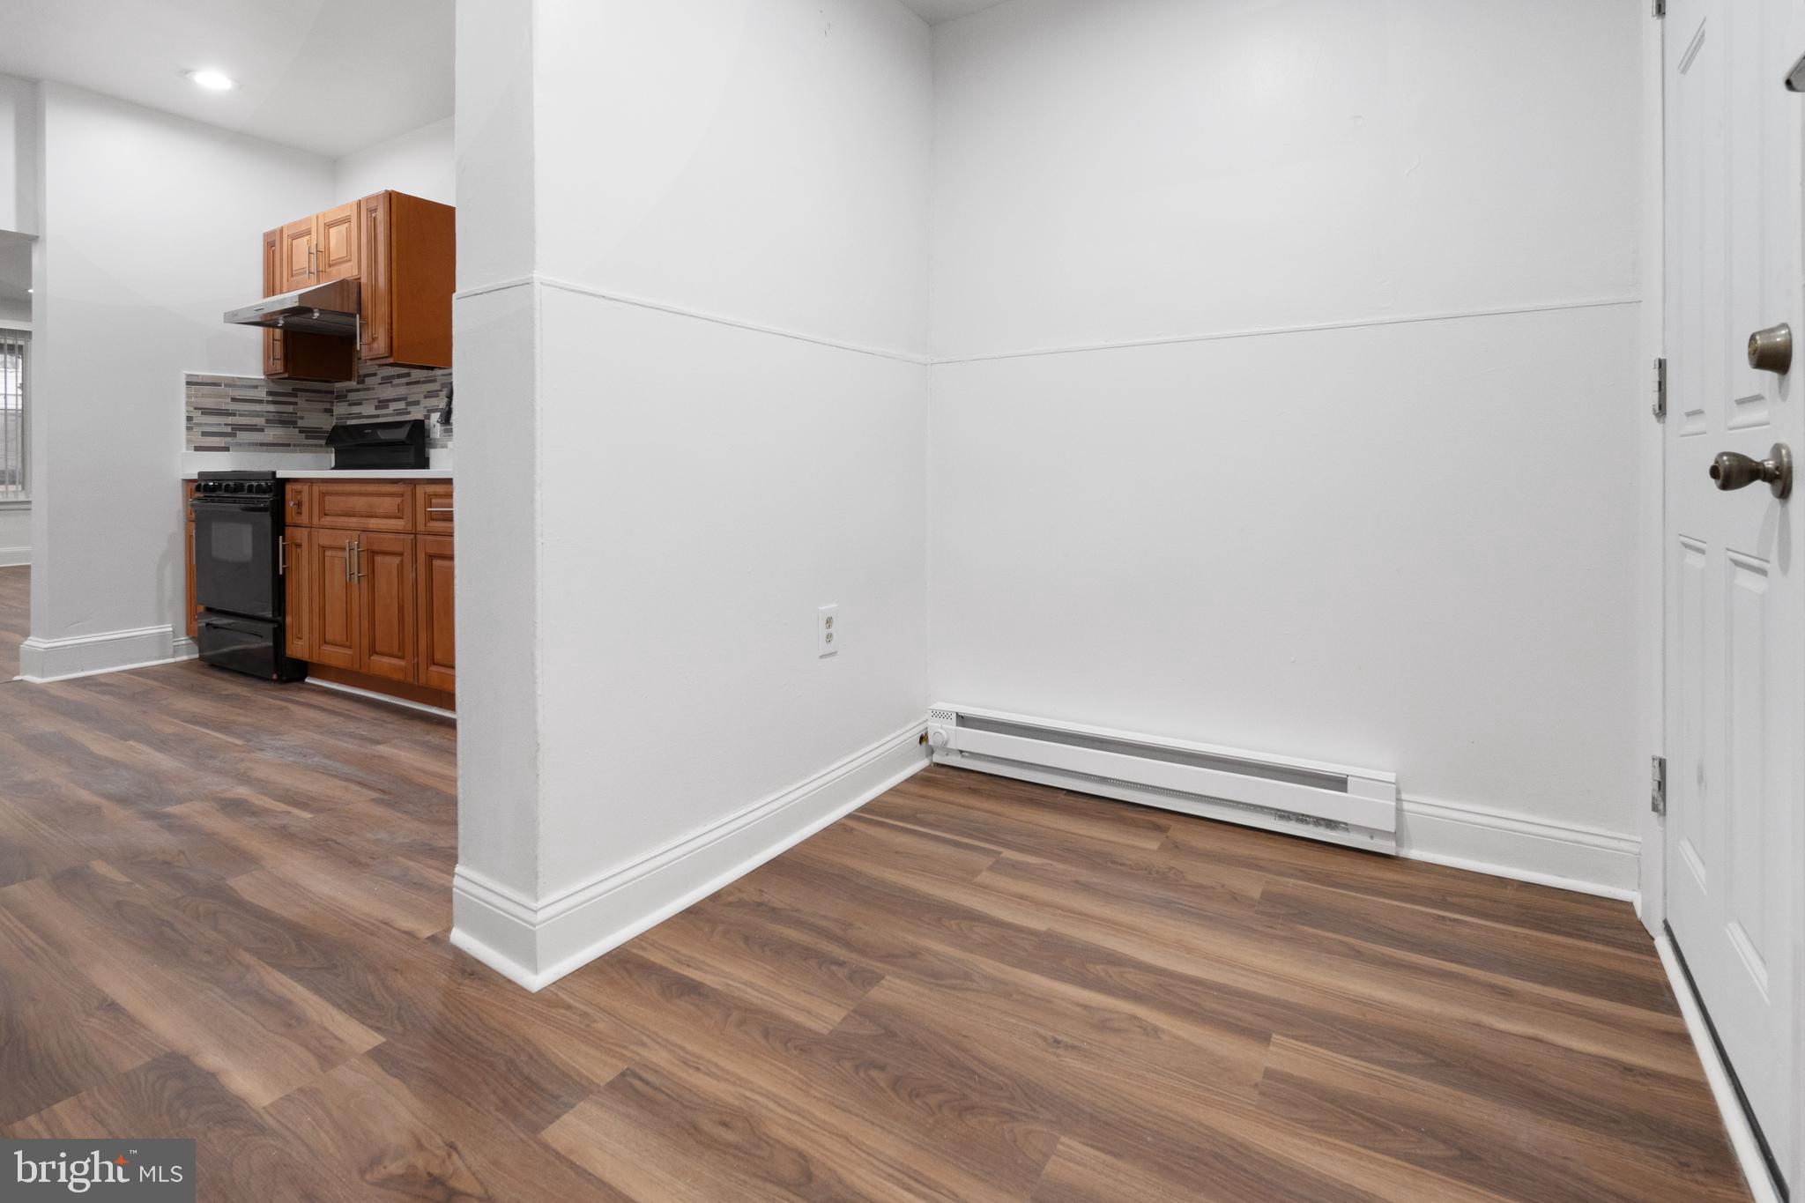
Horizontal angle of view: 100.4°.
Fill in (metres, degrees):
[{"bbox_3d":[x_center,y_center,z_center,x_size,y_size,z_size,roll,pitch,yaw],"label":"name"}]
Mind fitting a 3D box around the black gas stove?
[{"bbox_3d":[-2.842,-0.213,3.653,0.732,1.000,0.630,6,11,30],"label":"black gas stove"}]

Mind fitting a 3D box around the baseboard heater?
[{"bbox_3d":[0.645,0.459,2.081,1.211,0.172,0.075,5,11,26],"label":"baseboard heater"}]

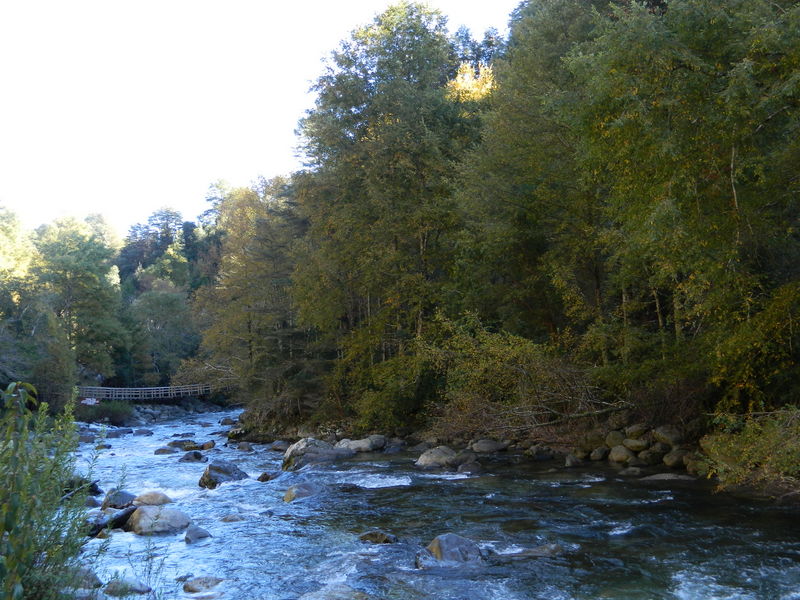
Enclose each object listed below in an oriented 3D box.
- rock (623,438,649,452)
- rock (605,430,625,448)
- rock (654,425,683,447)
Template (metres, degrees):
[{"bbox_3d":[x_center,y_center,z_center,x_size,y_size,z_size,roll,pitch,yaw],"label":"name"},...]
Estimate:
[{"bbox_3d":[6.587,4.069,26.500,0.700,0.380,0.480,-1,-5,16],"label":"rock"},{"bbox_3d":[6.081,3.946,26.800,0.550,0.480,0.480,-1,-5,16],"label":"rock"},{"bbox_3d":[7.580,3.833,26.800,0.790,0.560,0.620,-1,-5,16],"label":"rock"}]

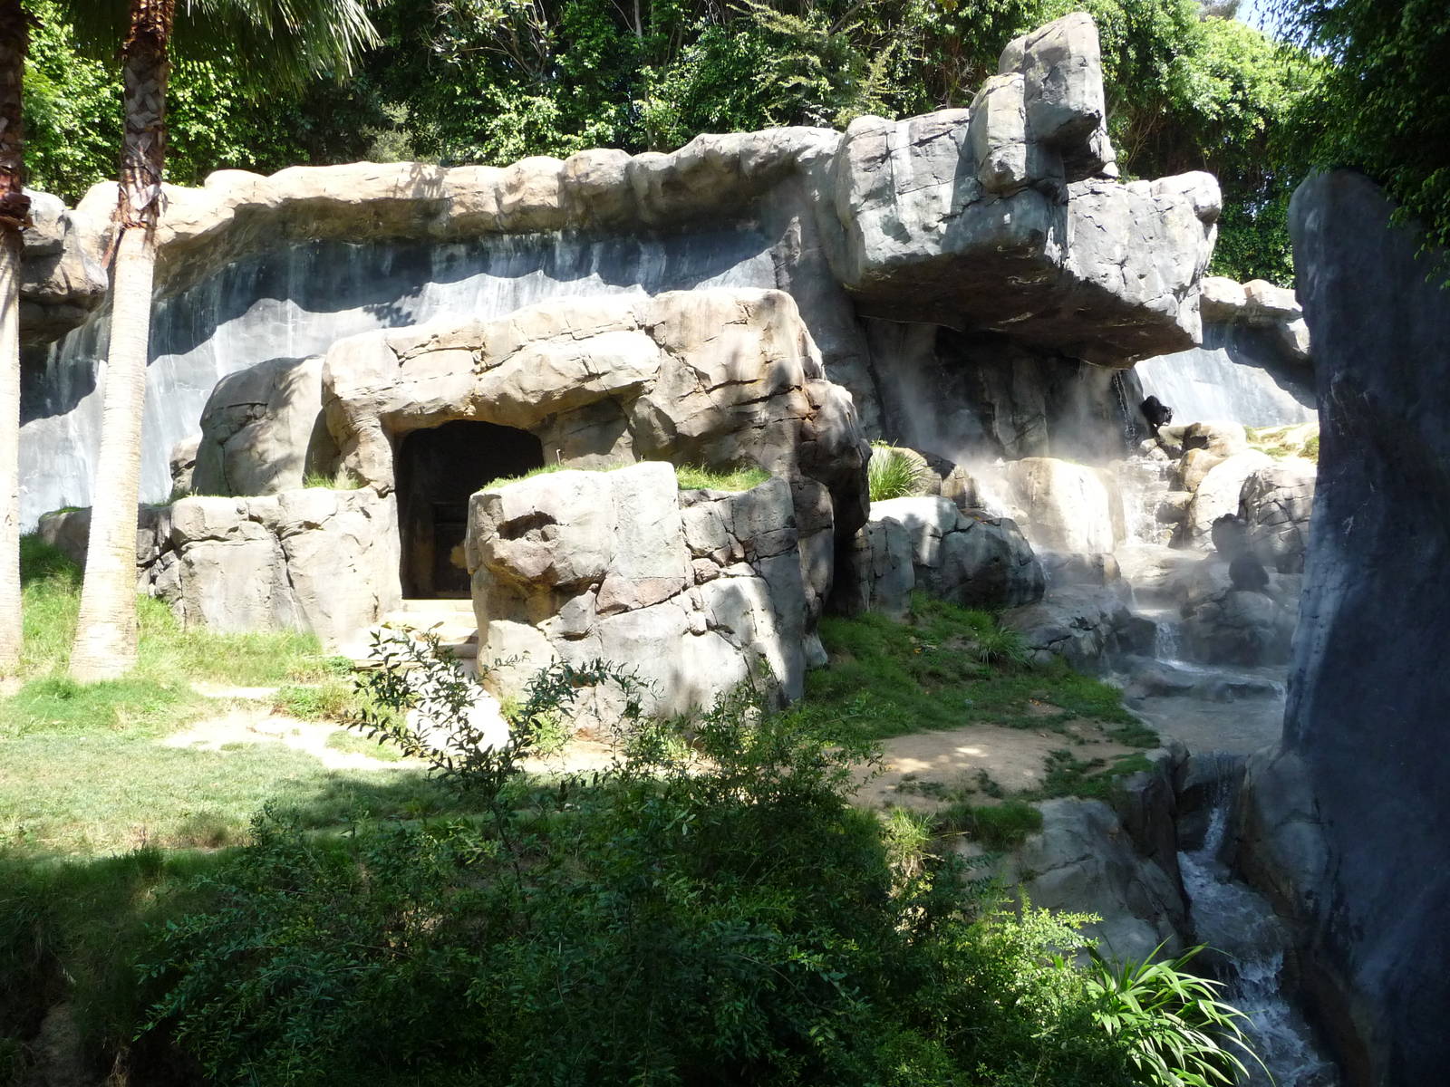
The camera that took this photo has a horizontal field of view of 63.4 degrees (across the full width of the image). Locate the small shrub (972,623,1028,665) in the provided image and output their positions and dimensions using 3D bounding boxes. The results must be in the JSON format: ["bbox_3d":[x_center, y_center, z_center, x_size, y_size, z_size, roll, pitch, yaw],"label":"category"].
[{"bbox_3d":[3.943,1.444,16.800,0.800,0.600,0.750,0,3,0],"label":"small shrub"}]

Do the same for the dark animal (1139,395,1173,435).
[{"bbox_3d":[8.206,-2.445,22.300,0.750,0.770,0.500,2,4,37],"label":"dark animal"}]

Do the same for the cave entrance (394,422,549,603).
[{"bbox_3d":[-3.390,-0.452,15.600,1.950,2.360,0.800,0,3,-7],"label":"cave entrance"}]

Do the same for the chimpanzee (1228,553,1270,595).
[{"bbox_3d":[8.765,0.492,19.600,0.620,0.720,0.580,2,4,37],"label":"chimpanzee"}]

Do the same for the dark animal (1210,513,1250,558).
[{"bbox_3d":[8.701,-0.127,20.200,0.620,0.800,0.580,2,3,30],"label":"dark animal"}]

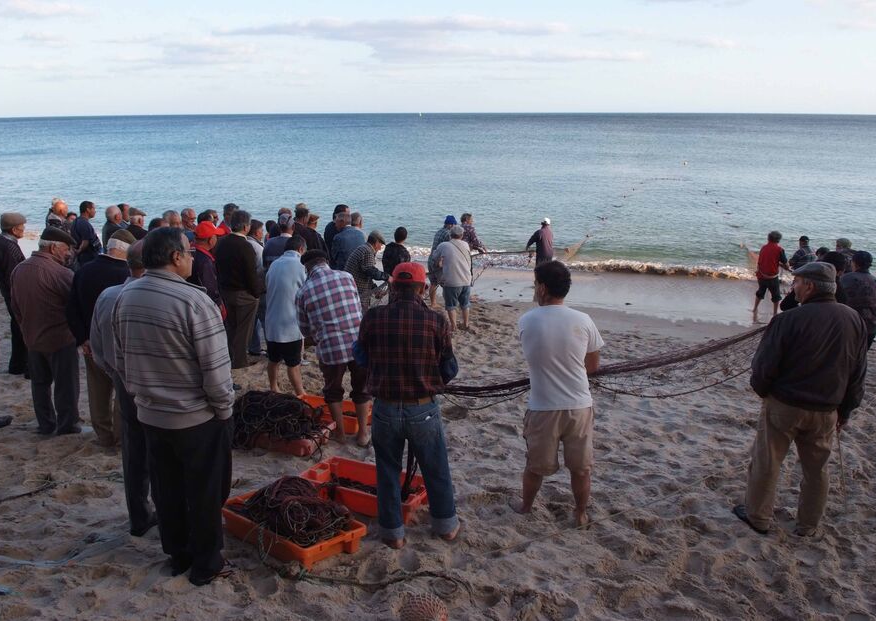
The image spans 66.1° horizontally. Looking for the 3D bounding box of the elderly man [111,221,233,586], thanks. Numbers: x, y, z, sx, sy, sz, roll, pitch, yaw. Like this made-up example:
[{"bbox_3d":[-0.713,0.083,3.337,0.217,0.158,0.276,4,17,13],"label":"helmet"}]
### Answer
[{"bbox_3d":[-1.220,0.475,3.126,0.530,1.730,0.370,9,18,29],"label":"elderly man"}]

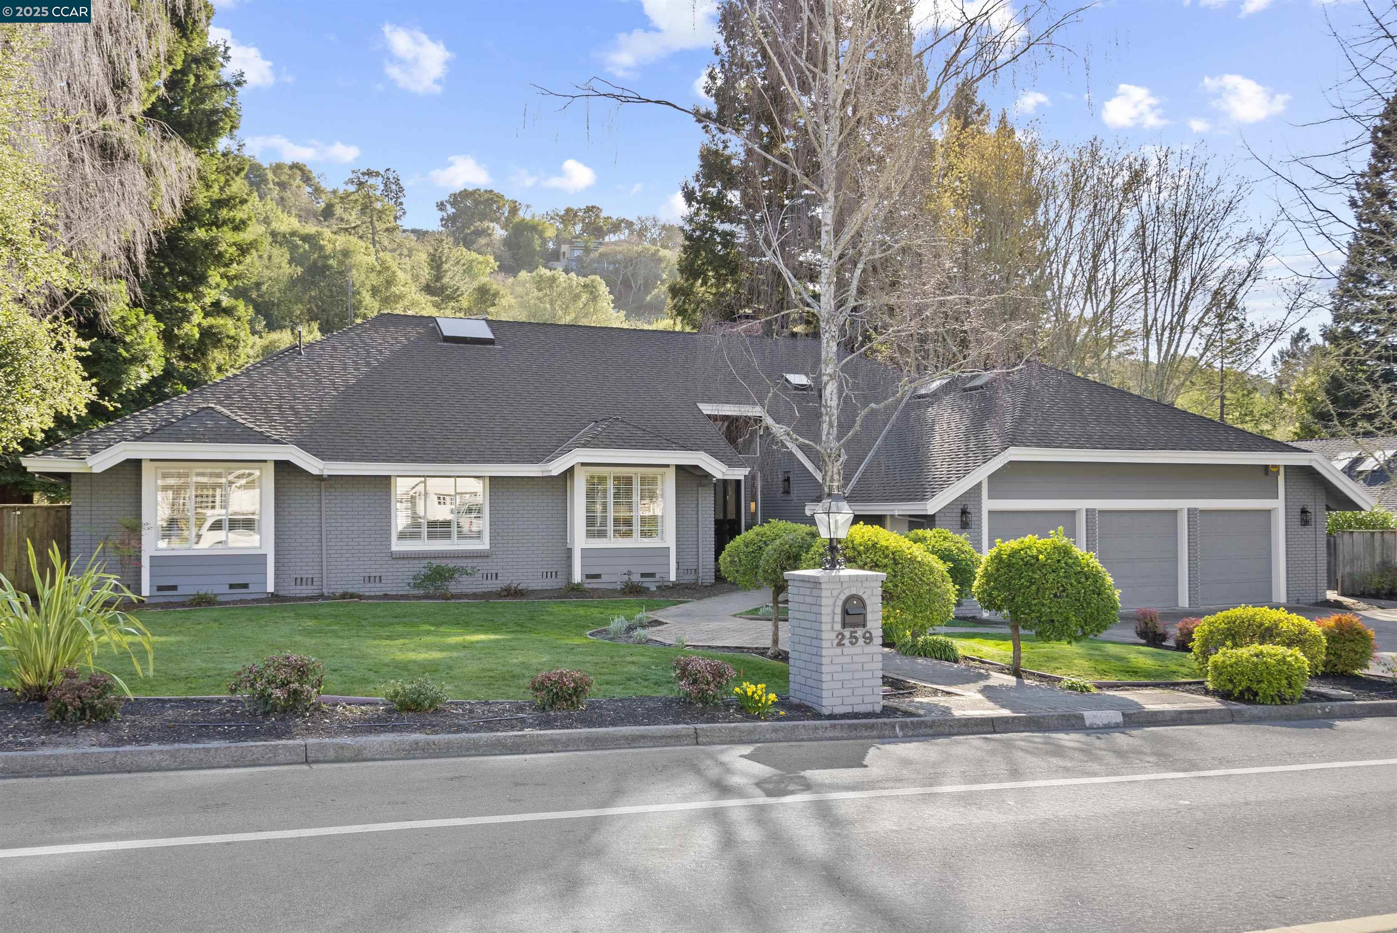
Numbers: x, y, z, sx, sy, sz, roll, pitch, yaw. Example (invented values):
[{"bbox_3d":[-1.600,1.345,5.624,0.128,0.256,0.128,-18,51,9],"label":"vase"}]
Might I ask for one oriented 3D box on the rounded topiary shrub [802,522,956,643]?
[{"bbox_3d":[2.542,1.654,15.798,2.128,1.746,2.022,0,-2,9],"label":"rounded topiary shrub"}]

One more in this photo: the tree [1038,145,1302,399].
[{"bbox_3d":[17.485,-5.060,42.000,9.000,14.200,8.200,0,-1,0],"label":"tree"}]

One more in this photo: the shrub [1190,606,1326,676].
[{"bbox_3d":[7.004,2.196,14.100,1.550,0.880,1.350,0,-1,0],"label":"shrub"}]

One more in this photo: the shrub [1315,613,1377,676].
[{"bbox_3d":[8.607,2.339,15.000,0.800,0.770,0.780,0,-1,0],"label":"shrub"}]

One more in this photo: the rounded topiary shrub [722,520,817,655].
[{"bbox_3d":[0.891,1.528,14.138,1.192,1.713,1.192,0,-2,4],"label":"rounded topiary shrub"}]

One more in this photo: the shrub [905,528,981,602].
[{"bbox_3d":[4.136,1.857,19.800,1.600,1.530,1.550,0,-1,0],"label":"shrub"}]

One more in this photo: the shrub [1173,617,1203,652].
[{"bbox_3d":[7.213,2.452,16.500,0.510,0.490,0.500,0,-1,0],"label":"shrub"}]

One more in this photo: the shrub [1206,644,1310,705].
[{"bbox_3d":[6.290,2.275,12.650,1.050,0.610,0.950,0,-1,0],"label":"shrub"}]

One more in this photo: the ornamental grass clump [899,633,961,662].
[{"bbox_3d":[3.059,2.374,14.887,0.760,0.340,0.620,1,-2,-22],"label":"ornamental grass clump"}]

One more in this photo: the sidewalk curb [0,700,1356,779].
[{"bbox_3d":[1.541,2.345,10.074,13.701,0.145,0.190,3,-3,-22],"label":"sidewalk curb"}]

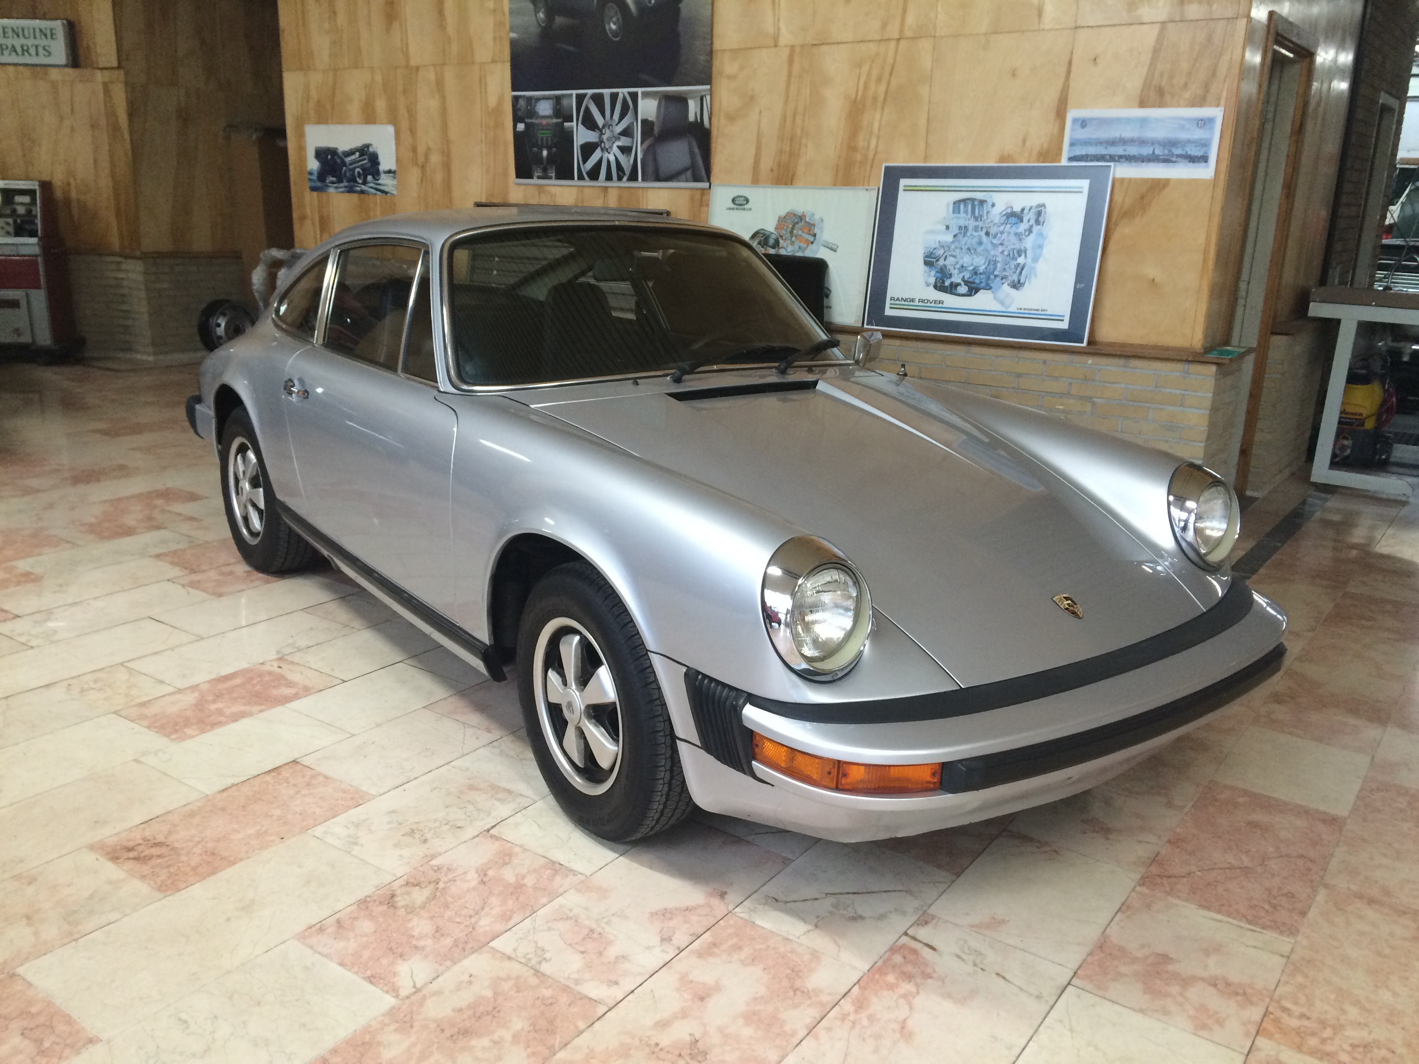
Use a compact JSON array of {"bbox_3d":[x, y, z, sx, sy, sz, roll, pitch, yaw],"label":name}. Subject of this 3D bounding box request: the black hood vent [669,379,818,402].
[{"bbox_3d":[0.104,-0.379,3.185,0.530,0.035,0.050,-9,19,-36],"label":"black hood vent"}]

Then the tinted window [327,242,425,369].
[{"bbox_3d":[-1.024,-0.693,3.550,0.050,0.345,0.740,17,3,-40],"label":"tinted window"}]

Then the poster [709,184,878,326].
[{"bbox_3d":[0.362,-1.322,5.644,0.920,0.615,0.020,12,12,34],"label":"poster"}]

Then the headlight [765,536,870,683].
[{"bbox_3d":[0.193,0.134,2.119,0.240,0.240,0.130,-9,19,-36],"label":"headlight"}]

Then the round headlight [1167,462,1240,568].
[{"bbox_3d":[1.193,-0.031,2.868,0.240,0.240,0.130,-9,19,-36],"label":"round headlight"}]

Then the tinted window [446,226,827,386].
[{"bbox_3d":[-0.164,-0.643,3.446,1.360,0.136,0.619,-10,62,-36],"label":"tinted window"}]

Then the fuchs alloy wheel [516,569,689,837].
[{"bbox_3d":[-0.214,0.365,2.607,0.190,0.612,0.612,-9,19,-34],"label":"fuchs alloy wheel"}]

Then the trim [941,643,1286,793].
[{"bbox_3d":[0.865,0.356,2.331,1.130,0.058,0.090,-9,19,-36],"label":"trim"}]

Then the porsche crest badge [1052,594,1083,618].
[{"bbox_3d":[0.744,0.155,2.449,0.051,0.008,0.065,-9,47,-36],"label":"porsche crest badge"}]

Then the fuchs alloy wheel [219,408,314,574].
[{"bbox_3d":[-1.609,-0.162,4.373,0.190,0.630,0.630,-9,19,-36],"label":"fuchs alloy wheel"}]

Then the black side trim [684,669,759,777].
[{"bbox_3d":[0.027,0.338,2.189,0.195,0.160,0.060,15,20,40],"label":"black side trim"}]

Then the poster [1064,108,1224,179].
[{"bbox_3d":[1.720,-1.555,4.761,0.611,0.264,0.005,12,19,33],"label":"poster"}]

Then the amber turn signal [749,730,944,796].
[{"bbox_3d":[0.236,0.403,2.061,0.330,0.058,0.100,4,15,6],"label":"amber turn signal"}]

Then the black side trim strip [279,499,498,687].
[{"bbox_3d":[-0.960,0.121,3.463,0.055,0.090,1.540,-10,20,-36],"label":"black side trim strip"}]

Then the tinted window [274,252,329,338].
[{"bbox_3d":[-1.359,-0.807,3.993,0.050,0.310,0.580,18,4,-37],"label":"tinted window"}]

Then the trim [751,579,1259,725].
[{"bbox_3d":[0.740,0.235,2.452,1.480,0.060,0.310,-10,19,-36],"label":"trim"}]

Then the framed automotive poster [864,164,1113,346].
[{"bbox_3d":[1.178,-1.214,5.143,1.041,0.726,0.022,12,11,34],"label":"framed automotive poster"}]

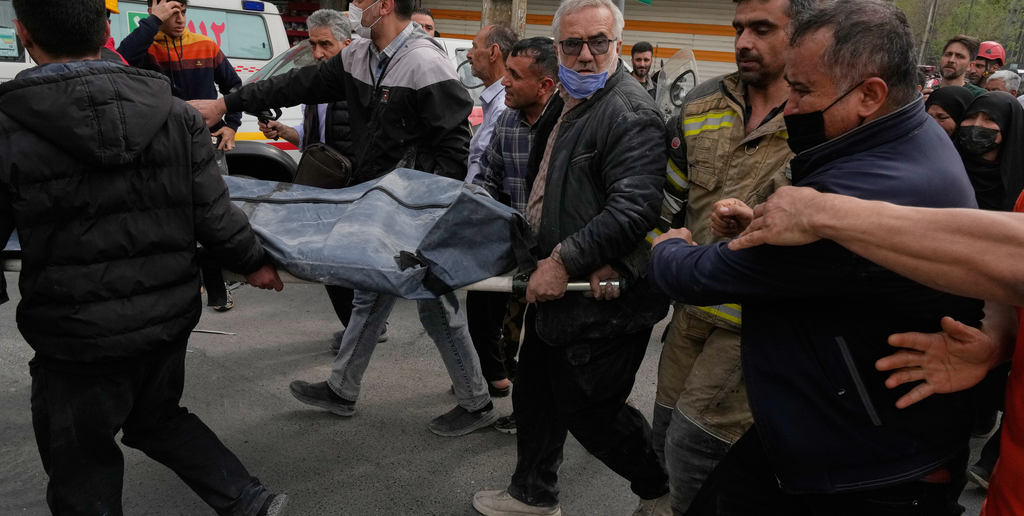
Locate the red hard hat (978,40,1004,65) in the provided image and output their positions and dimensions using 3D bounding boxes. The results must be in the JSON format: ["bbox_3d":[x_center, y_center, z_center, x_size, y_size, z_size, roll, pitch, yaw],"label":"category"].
[{"bbox_3d":[3.303,-1.420,4.750,0.270,0.170,0.220,2,16,-7],"label":"red hard hat"}]

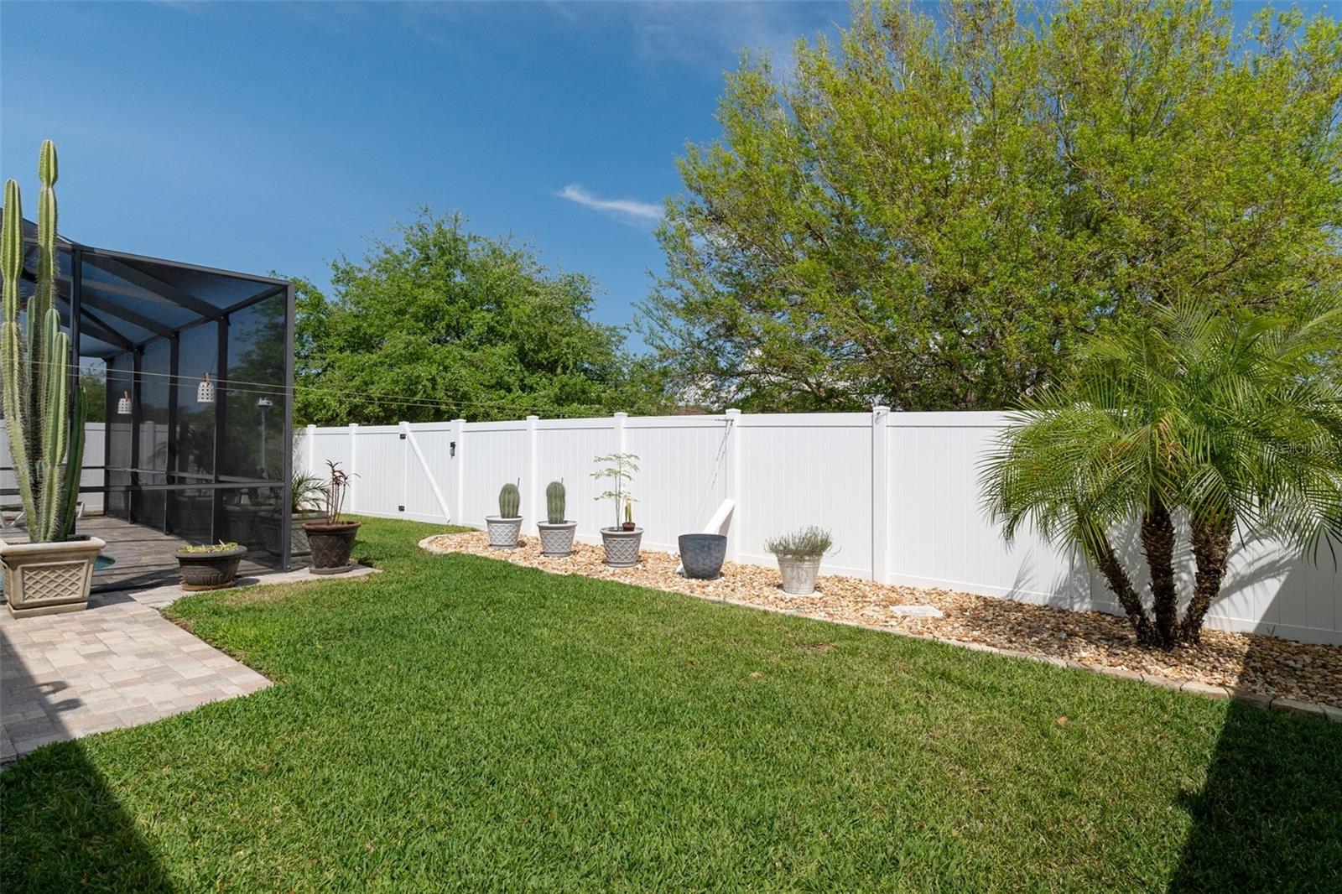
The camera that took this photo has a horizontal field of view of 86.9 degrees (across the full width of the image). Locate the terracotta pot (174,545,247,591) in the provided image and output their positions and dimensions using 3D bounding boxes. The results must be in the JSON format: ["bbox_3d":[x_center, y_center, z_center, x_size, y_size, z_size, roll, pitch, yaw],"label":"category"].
[{"bbox_3d":[-4.330,1.137,6.680,0.580,0.355,0.580,0,0,0],"label":"terracotta pot"}]

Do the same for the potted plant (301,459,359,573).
[{"bbox_3d":[-3.590,0.724,7.510,0.570,1.165,0.570,0,0,0],"label":"potted plant"}]

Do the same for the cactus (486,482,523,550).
[{"bbox_3d":[-2.245,0.921,9.570,0.505,0.857,0.505,0,0,0],"label":"cactus"}]

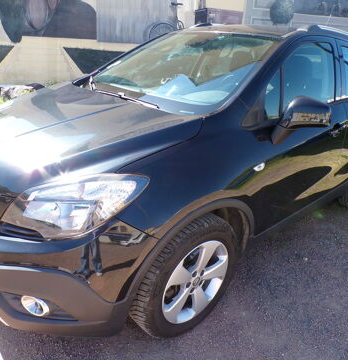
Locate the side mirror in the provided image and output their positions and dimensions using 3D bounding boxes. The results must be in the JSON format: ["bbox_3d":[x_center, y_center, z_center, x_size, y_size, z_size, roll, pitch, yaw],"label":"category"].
[{"bbox_3d":[0.640,-0.318,1.740,0.230,0.240,0.235,-16,30,-40],"label":"side mirror"}]

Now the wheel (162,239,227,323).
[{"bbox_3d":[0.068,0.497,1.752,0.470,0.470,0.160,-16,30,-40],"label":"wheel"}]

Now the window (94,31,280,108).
[{"bbox_3d":[0.007,-0.804,2.228,0.920,0.160,1.280,-40,44,-24],"label":"window"}]

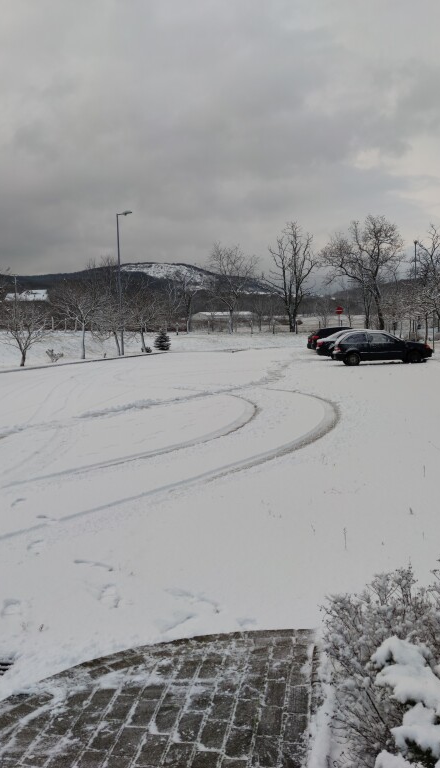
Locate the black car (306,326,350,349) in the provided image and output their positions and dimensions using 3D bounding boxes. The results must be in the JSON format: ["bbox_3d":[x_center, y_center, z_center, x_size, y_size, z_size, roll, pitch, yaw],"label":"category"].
[{"bbox_3d":[6.954,-2.338,38.000,4.500,1.500,1.800,-2,5,-3],"label":"black car"}]

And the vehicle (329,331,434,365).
[{"bbox_3d":[6.392,-1.510,28.513,4.020,1.420,1.690,-1,5,4],"label":"vehicle"}]

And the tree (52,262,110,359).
[{"bbox_3d":[-7.712,-3.973,39.297,3.300,5.160,3.300,-1,5,0],"label":"tree"}]

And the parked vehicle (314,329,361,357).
[{"bbox_3d":[6.530,-1.797,31.719,4.400,1.430,1.730,-1,5,6],"label":"parked vehicle"}]

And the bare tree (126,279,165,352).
[{"bbox_3d":[-5.504,-5.070,51.753,2.930,5.479,2.930,-2,5,-6],"label":"bare tree"}]

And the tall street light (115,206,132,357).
[{"bbox_3d":[-6.008,-6.523,46.058,1.100,9.400,0.320,-1,5,9],"label":"tall street light"}]

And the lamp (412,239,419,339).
[{"bbox_3d":[18.295,-8.891,66.195,0.350,9.300,1.000,0,5,12],"label":"lamp"}]

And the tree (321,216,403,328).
[{"bbox_3d":[15.524,-11.931,76.517,8.400,12.300,7.800,-1,5,0],"label":"tree"}]

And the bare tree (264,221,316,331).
[{"bbox_3d":[7.495,-11.334,75.498,5.566,11.695,5.566,-1,5,6],"label":"bare tree"}]

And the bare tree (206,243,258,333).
[{"bbox_3d":[1.240,-10.315,76.623,5.500,9.600,5.200,-1,5,0],"label":"bare tree"}]

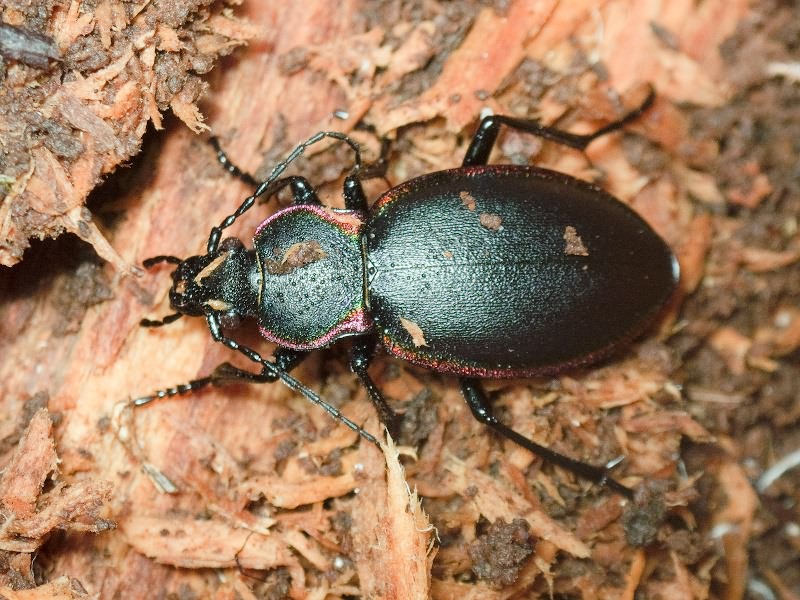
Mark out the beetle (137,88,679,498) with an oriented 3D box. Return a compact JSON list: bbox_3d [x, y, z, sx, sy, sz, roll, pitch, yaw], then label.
[{"bbox_3d":[0.000,0.000,0.170,0.028,0.009,0.021,0,81,-9],"label":"beetle"}]

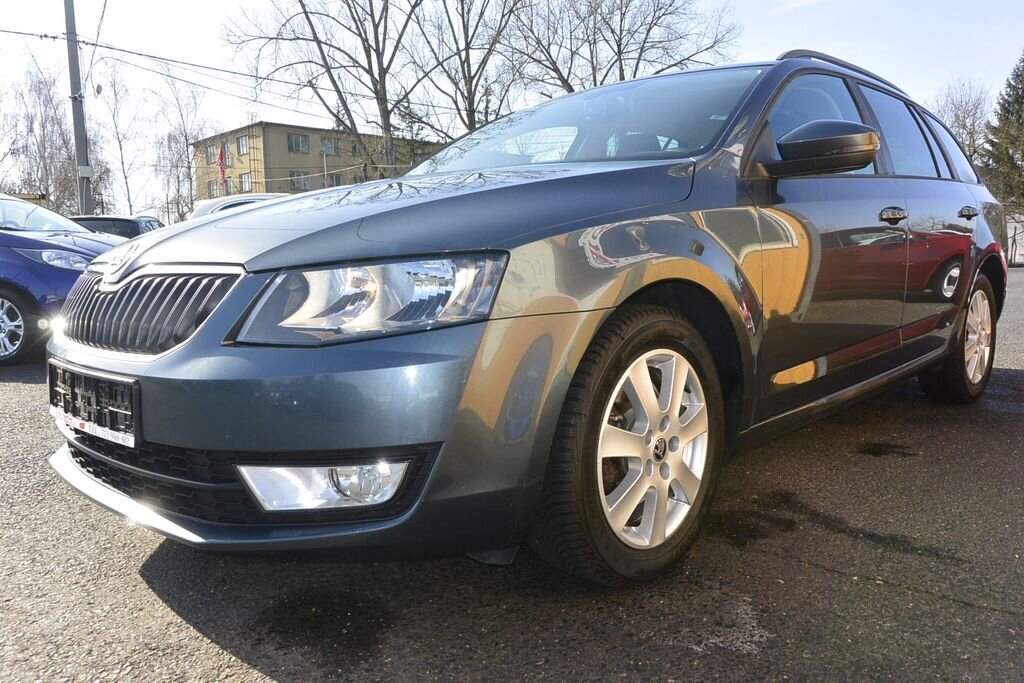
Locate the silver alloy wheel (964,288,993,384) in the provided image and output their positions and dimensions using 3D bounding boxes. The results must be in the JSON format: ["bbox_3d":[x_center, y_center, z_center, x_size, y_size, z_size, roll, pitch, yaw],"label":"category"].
[{"bbox_3d":[2.131,-0.024,3.656,0.170,0.440,0.440,5,9,44],"label":"silver alloy wheel"}]

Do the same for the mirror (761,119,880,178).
[{"bbox_3d":[0.847,-0.522,2.100,0.230,0.165,0.240,5,9,44],"label":"mirror"}]

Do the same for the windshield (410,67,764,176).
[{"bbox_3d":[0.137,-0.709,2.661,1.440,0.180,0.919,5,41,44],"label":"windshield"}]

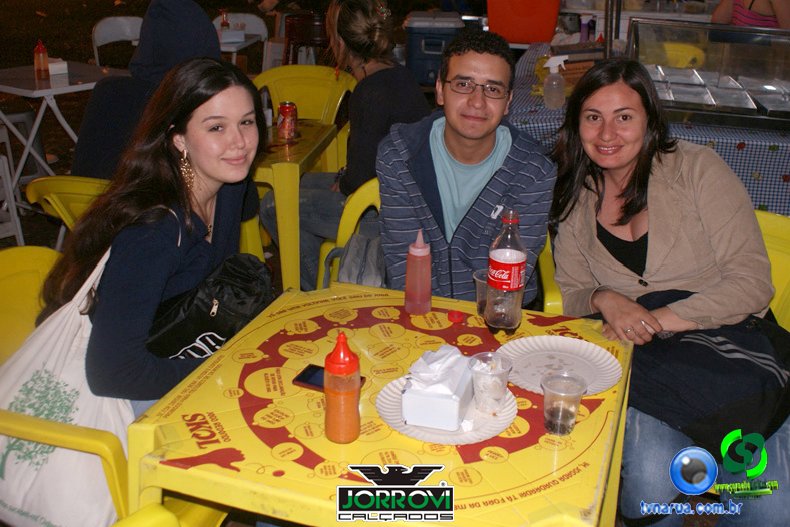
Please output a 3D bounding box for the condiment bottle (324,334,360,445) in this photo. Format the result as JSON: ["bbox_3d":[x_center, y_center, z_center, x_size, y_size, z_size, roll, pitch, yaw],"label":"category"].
[{"bbox_3d":[-0.077,0.176,1.247,0.053,0.168,0.053,0,21,0],"label":"condiment bottle"}]

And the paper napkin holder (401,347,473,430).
[{"bbox_3d":[0.072,0.186,1.320,0.085,0.080,0.120,7,22,18],"label":"paper napkin holder"}]

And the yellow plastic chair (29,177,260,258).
[{"bbox_3d":[-0.680,0.045,2.710,0.570,0.780,0.560,3,21,8],"label":"yellow plastic chair"}]

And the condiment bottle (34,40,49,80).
[{"bbox_3d":[-1.690,-0.972,4.090,0.064,0.182,0.064,7,22,18],"label":"condiment bottle"}]

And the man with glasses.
[{"bbox_3d":[0.155,0.050,2.100,0.490,1.220,0.700,5,22,13],"label":"man with glasses"}]

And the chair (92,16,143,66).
[{"bbox_3d":[-1.890,-1.285,5.980,0.450,0.800,0.480,-3,21,-7],"label":"chair"}]

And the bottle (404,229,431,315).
[{"bbox_3d":[0.047,0.012,1.672,0.051,0.166,0.051,7,22,18],"label":"bottle"}]

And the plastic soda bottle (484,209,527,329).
[{"bbox_3d":[0.203,0.016,1.573,0.070,0.234,0.070,7,22,18],"label":"plastic soda bottle"}]

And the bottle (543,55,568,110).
[{"bbox_3d":[0.658,-0.740,3.500,0.105,0.220,0.085,0,21,0],"label":"bottle"}]

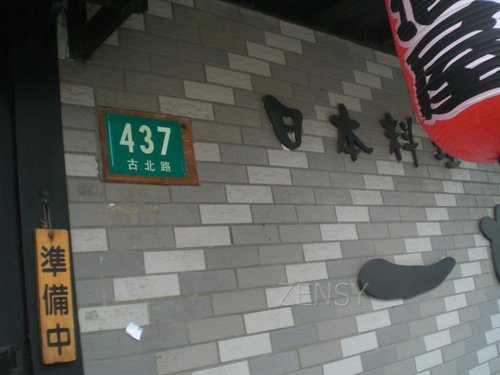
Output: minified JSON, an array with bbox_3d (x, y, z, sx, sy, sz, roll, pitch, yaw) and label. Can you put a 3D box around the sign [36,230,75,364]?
[{"bbox_3d":[-0.434,0.236,1.216,0.074,0.293,0.012,3,-17,-40],"label":"sign"}]

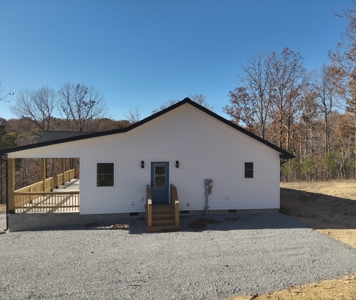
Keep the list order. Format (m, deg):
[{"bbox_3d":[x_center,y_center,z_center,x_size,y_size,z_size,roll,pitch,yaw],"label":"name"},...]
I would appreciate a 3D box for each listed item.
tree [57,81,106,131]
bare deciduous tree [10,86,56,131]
[{"bbox_3d":[-15.800,-3.200,46.000,8.000,16.000,8.000,0,0,-20],"label":"tree"},{"bbox_3d":[-24.000,-2.900,46.000,7.600,15.300,7.600,0,0,-27],"label":"bare deciduous tree"}]

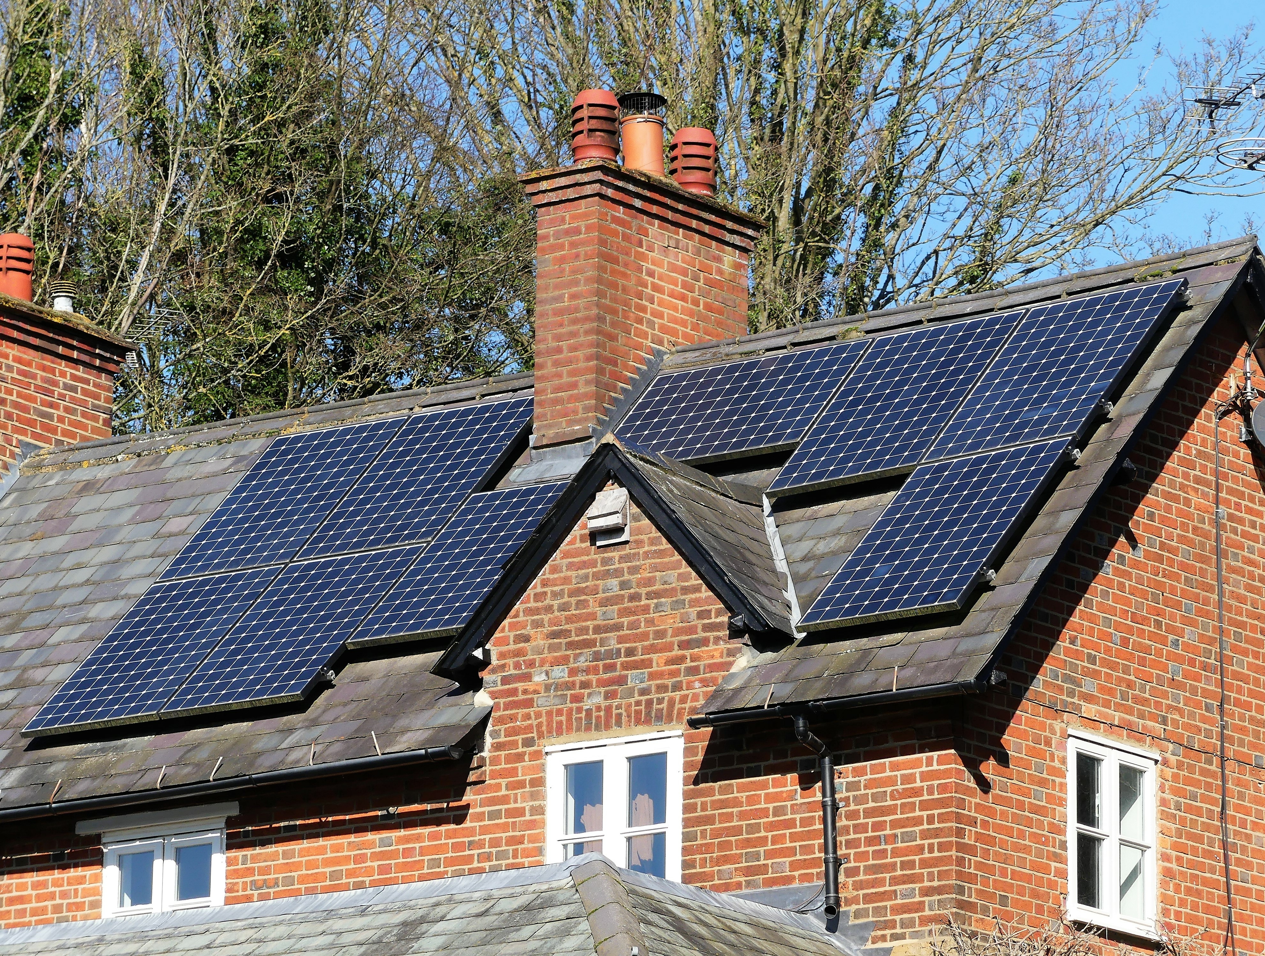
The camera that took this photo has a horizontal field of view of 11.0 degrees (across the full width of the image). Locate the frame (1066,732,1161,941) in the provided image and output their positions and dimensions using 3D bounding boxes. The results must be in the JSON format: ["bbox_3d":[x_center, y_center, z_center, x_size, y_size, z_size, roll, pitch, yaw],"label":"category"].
[{"bbox_3d":[2.559,1.919,35.042,0.110,1.030,0.900,-9,-17,36],"label":"frame"}]

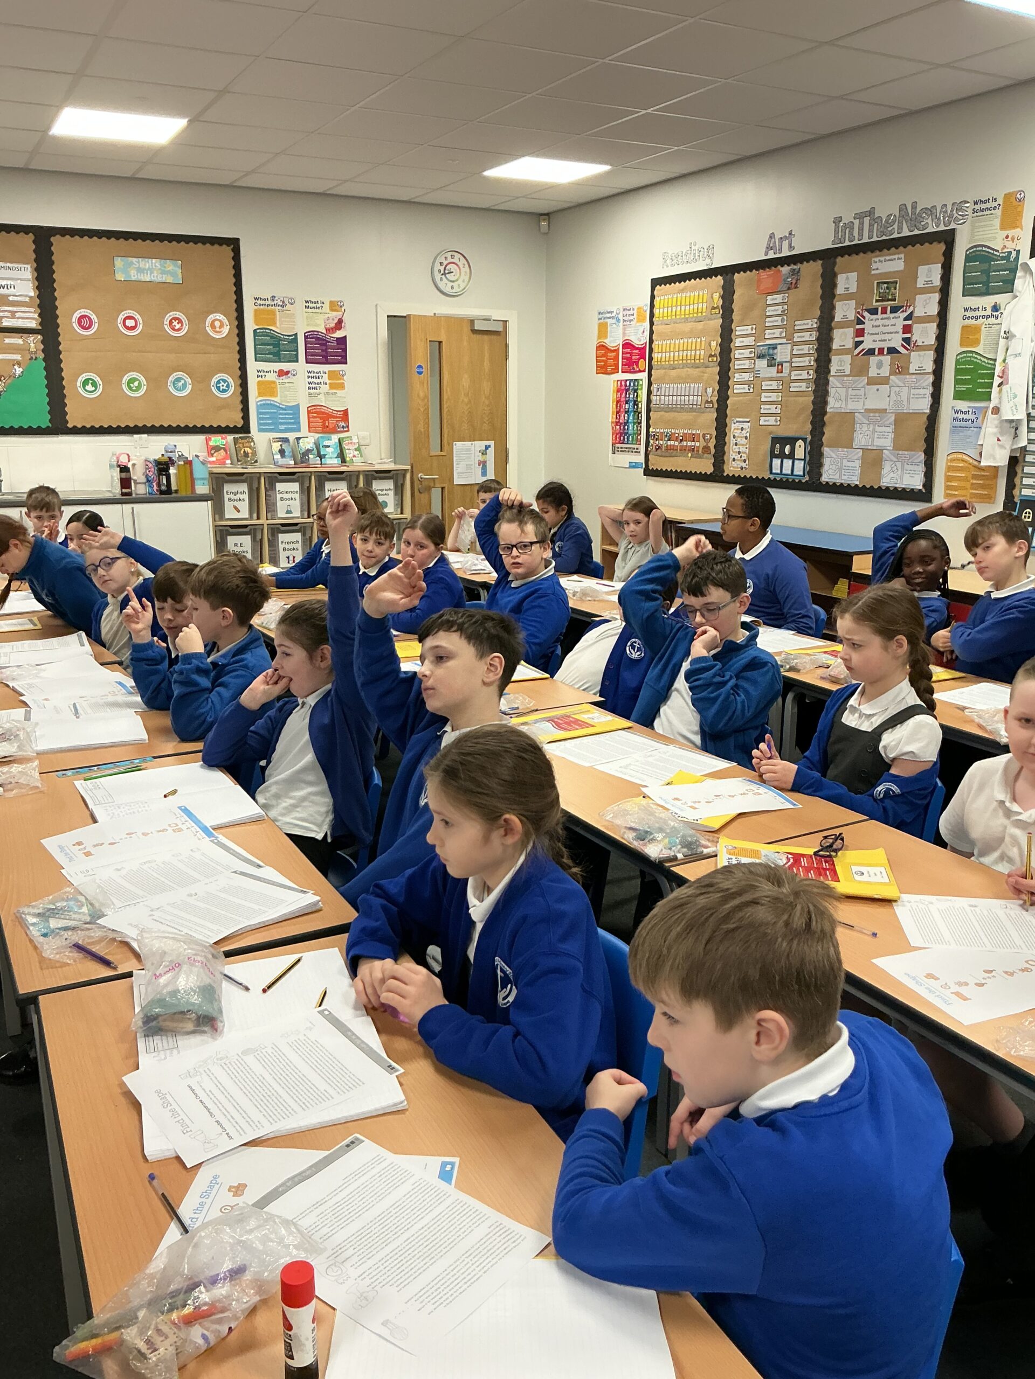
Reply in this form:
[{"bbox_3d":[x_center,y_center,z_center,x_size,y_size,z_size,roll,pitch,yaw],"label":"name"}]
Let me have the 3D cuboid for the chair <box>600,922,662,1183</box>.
[{"bbox_3d":[-0.035,0.752,1.788,0.480,0.700,0.470,-7,16,-27],"label":"chair"}]

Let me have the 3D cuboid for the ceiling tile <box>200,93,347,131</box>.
[{"bbox_3d":[-1.150,-2.711,5.424,0.600,0.020,0.600,-7,16,-27],"label":"ceiling tile"}]

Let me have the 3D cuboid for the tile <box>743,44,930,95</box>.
[{"bbox_3d":[1.274,-2.511,4.684,0.595,0.020,0.595,-7,16,-27],"label":"tile"}]

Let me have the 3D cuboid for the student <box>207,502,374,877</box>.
[{"bbox_3d":[-0.526,0.226,2.601,0.490,1.290,0.430,-10,18,-36],"label":"student"}]

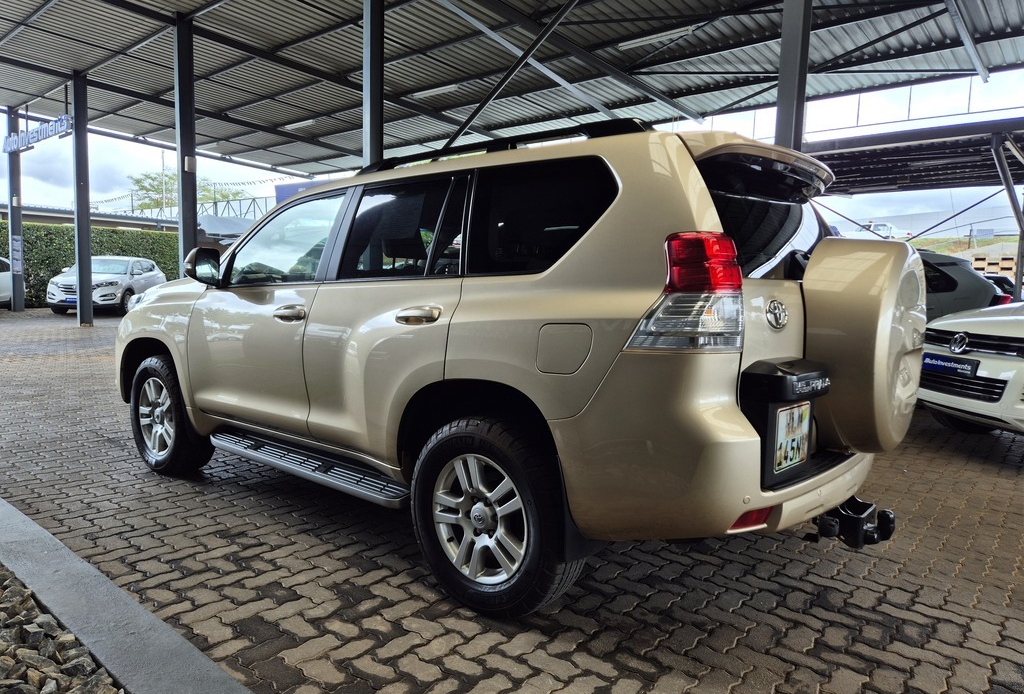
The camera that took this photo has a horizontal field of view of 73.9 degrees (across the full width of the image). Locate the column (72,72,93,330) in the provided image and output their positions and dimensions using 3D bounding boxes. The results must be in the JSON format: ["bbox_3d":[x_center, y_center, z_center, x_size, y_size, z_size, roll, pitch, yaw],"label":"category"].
[{"bbox_3d":[-9.681,-3.322,15.384,0.190,5.700,0.280,5,6,39],"label":"column"}]

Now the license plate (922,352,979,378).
[{"bbox_3d":[2.813,0.113,4.400,0.015,0.113,0.520,12,3,-7],"label":"license plate"}]

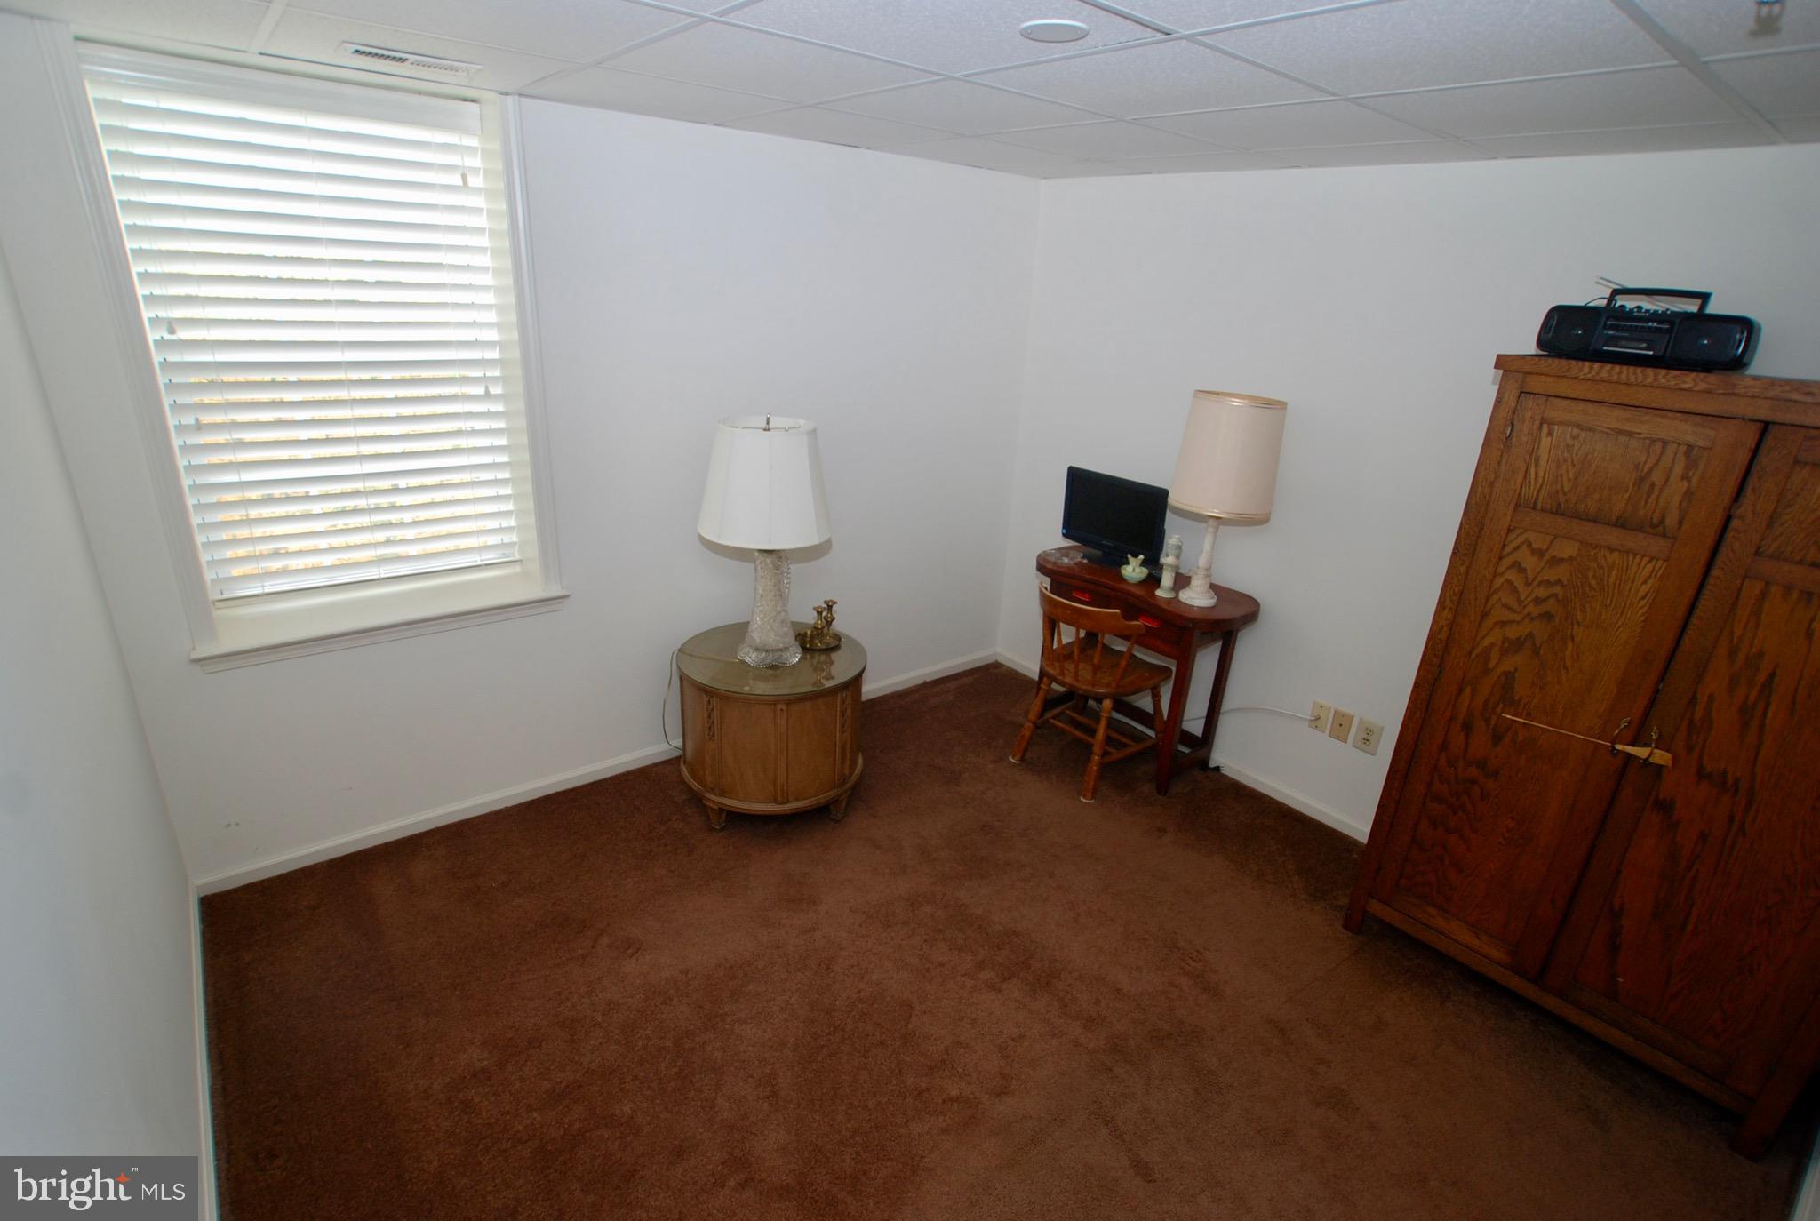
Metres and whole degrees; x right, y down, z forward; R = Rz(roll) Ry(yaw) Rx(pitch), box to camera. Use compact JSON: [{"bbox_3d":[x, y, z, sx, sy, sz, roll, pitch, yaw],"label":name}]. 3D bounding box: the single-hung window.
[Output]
[{"bbox_3d":[-1.638,-0.677,2.434,0.980,1.570,0.140,-14,29,-36],"label":"single-hung window"}]

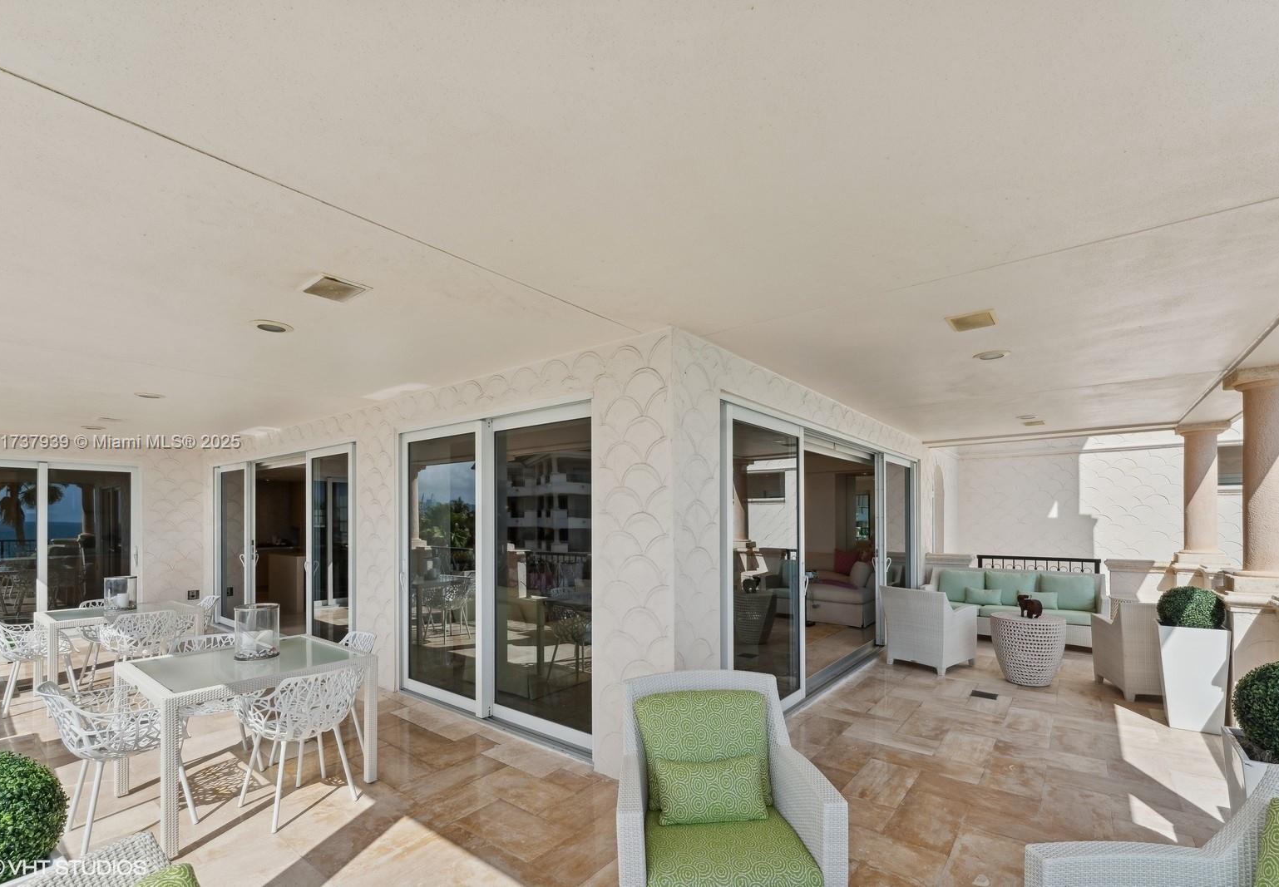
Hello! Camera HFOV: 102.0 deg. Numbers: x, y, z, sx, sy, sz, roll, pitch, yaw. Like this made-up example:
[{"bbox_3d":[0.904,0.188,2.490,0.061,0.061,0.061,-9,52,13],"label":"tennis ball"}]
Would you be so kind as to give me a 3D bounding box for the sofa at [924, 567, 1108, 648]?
[{"bbox_3d":[4.821,2.133,6.781,1.900,0.860,0.840,-3,-5,36],"label":"sofa"}]

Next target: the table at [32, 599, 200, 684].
[{"bbox_3d":[-4.678,1.882,4.665,0.940,0.755,0.940,-3,-5,38],"label":"table"}]

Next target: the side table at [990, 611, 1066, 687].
[{"bbox_3d":[3.826,2.025,5.088,0.600,0.590,0.600,-3,-5,38],"label":"side table"}]

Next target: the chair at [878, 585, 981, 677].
[{"bbox_3d":[3.139,1.971,5.580,0.700,0.840,0.690,3,-5,-35],"label":"chair"}]

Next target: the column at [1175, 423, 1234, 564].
[{"bbox_3d":[6.596,0.594,6.052,0.410,1.650,0.410,-3,-5,38],"label":"column"}]

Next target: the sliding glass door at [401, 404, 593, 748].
[{"bbox_3d":[-1.252,0.989,4.103,2.300,2.340,0.140,-3,-5,36],"label":"sliding glass door"}]

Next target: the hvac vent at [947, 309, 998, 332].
[{"bbox_3d":[1.867,-0.668,2.903,0.220,0.030,0.270,-3,-5,38],"label":"hvac vent"}]

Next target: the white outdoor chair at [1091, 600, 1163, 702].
[{"bbox_3d":[4.647,1.852,4.750,0.680,0.840,0.680,-1,-4,12],"label":"white outdoor chair"}]

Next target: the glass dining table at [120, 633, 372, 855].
[{"bbox_3d":[-2.257,1.643,3.001,0.940,0.755,0.940,-3,-5,38],"label":"glass dining table"}]

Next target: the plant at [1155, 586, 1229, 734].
[{"bbox_3d":[4.226,1.636,3.980,0.380,1.050,0.380,-3,-5,38],"label":"plant"}]

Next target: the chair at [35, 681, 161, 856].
[{"bbox_3d":[-2.636,1.562,2.626,0.570,0.810,0.560,-3,-5,38],"label":"chair"}]

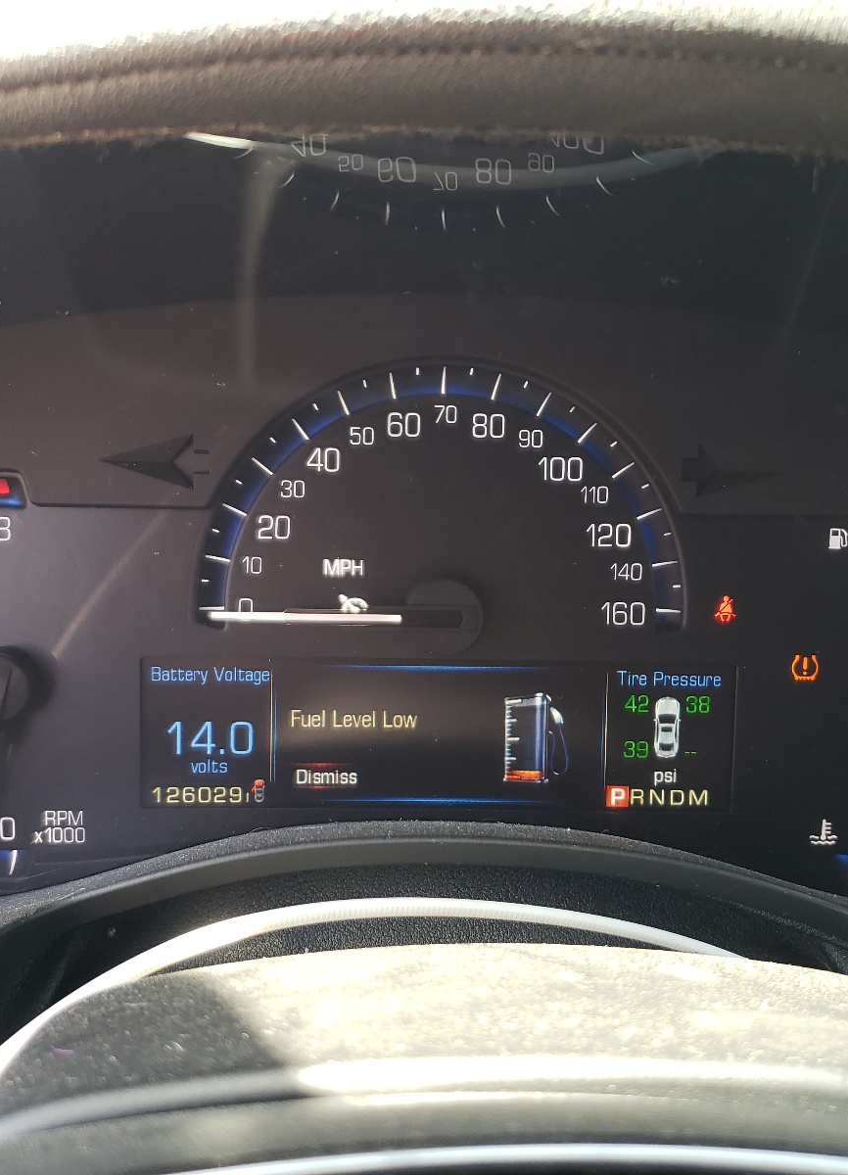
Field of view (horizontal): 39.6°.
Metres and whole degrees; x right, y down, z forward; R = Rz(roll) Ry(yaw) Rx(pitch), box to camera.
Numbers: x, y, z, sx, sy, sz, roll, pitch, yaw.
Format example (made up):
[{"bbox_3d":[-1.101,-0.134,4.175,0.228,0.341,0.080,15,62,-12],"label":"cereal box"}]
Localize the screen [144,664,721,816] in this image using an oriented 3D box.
[{"bbox_3d":[0.004,0.035,0.282,0.141,0.036,0.010,1,4,-2],"label":"screen"}]

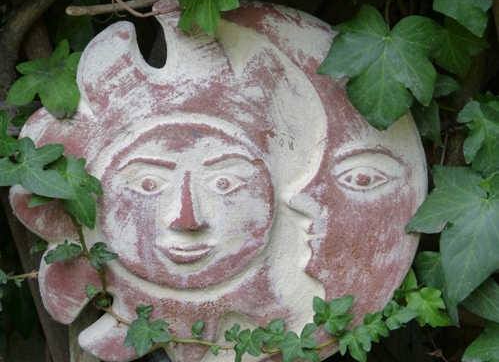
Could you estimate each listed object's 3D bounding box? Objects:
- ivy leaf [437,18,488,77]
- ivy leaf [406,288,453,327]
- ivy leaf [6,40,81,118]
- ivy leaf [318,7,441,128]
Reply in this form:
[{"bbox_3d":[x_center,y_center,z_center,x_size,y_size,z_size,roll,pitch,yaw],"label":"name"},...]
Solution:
[{"bbox_3d":[0.164,-0.107,1.790,0.050,0.052,0.015,0,6,0],"label":"ivy leaf"},{"bbox_3d":[0.127,0.089,1.600,0.032,0.028,0.007,-1,-20,-10],"label":"ivy leaf"},{"bbox_3d":[-0.156,-0.077,1.730,0.057,0.059,0.017,0,6,0],"label":"ivy leaf"},{"bbox_3d":[0.088,-0.078,1.560,0.084,0.087,0.019,0,-18,0],"label":"ivy leaf"}]

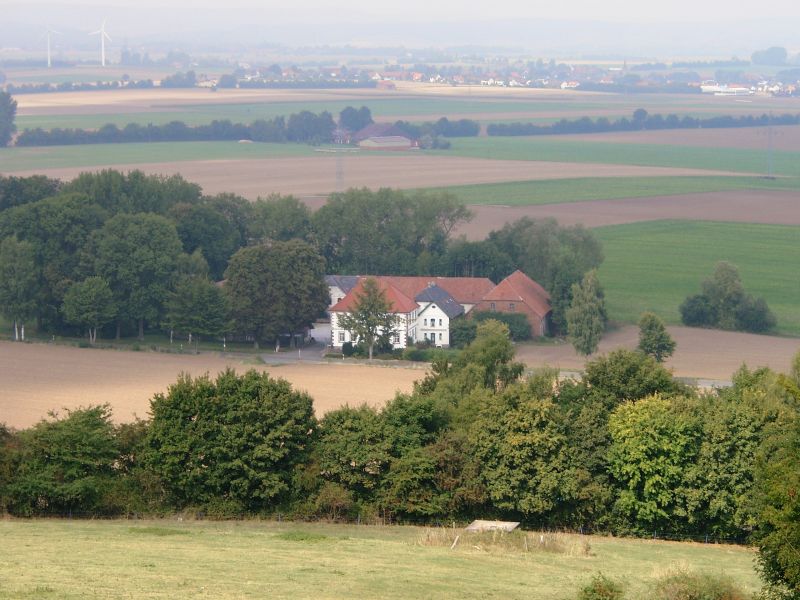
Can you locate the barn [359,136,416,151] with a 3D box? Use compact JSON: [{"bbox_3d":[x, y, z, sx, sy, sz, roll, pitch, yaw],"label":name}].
[{"bbox_3d":[-7.272,-84.307,1245.000,29.000,7.500,15.000,1,7,5],"label":"barn"}]

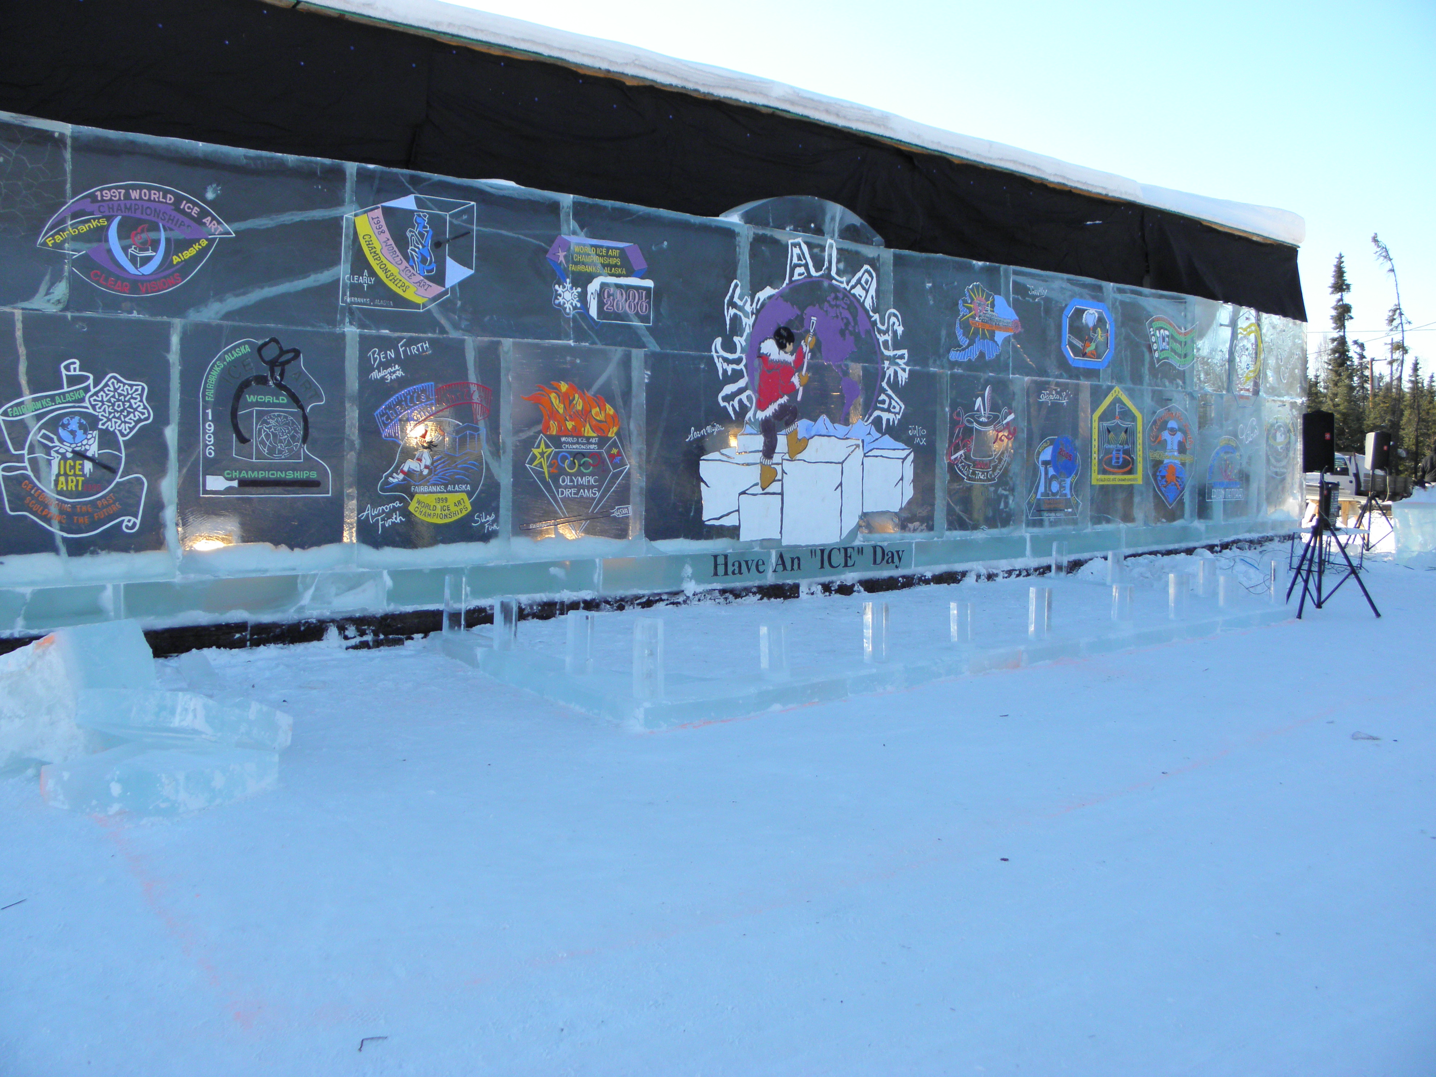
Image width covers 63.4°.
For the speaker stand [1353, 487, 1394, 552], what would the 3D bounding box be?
[{"bbox_3d":[10.520,-0.375,18.700,1.000,1.300,1.000,2,4,30],"label":"speaker stand"}]

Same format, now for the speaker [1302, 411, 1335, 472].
[{"bbox_3d":[6.103,-0.986,11.800,0.340,0.615,0.320,3,5,34],"label":"speaker"}]

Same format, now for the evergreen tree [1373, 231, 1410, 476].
[{"bbox_3d":[30.158,-7.740,52.000,1.750,11.600,1.700,2,4,30],"label":"evergreen tree"}]

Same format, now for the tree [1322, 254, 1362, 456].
[{"bbox_3d":[27.949,-7.339,52.000,1.900,10.800,1.900,2,4,30],"label":"tree"}]

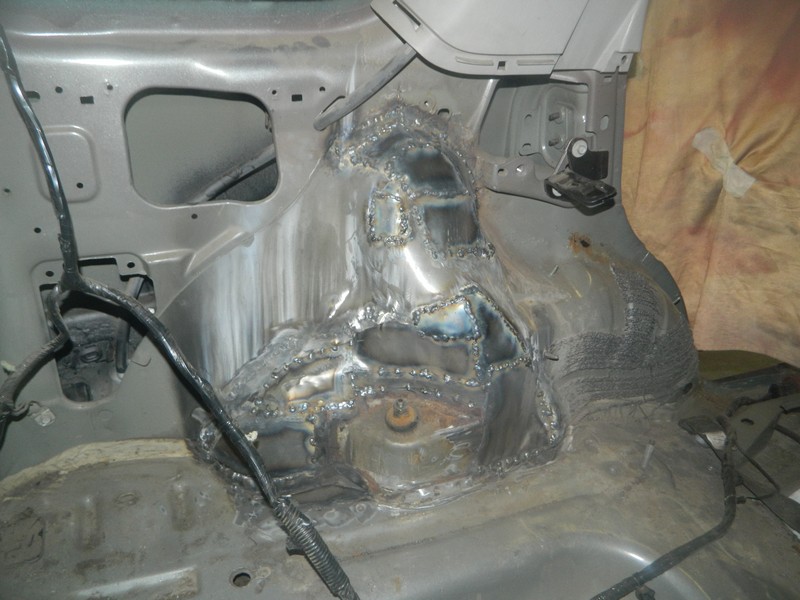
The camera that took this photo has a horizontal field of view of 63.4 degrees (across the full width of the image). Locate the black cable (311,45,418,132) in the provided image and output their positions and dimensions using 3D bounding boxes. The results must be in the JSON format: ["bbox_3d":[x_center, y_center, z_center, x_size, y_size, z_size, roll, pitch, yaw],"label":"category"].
[{"bbox_3d":[-0.047,-0.302,0.930,0.180,0.030,0.036,-40,15,12],"label":"black cable"}]

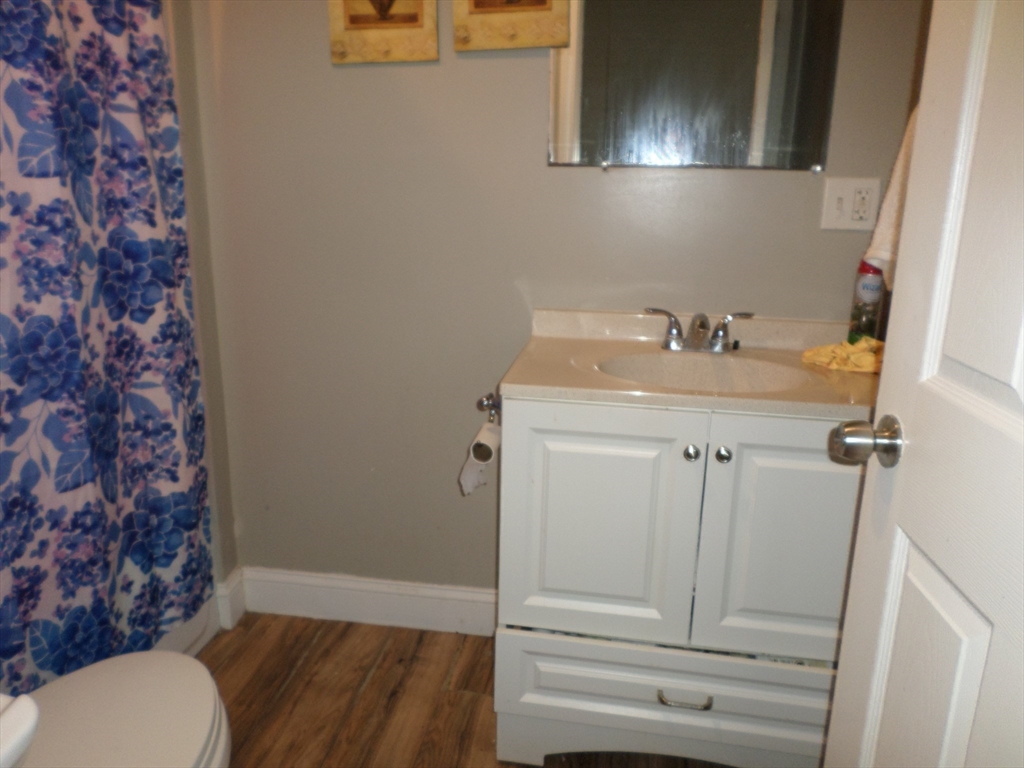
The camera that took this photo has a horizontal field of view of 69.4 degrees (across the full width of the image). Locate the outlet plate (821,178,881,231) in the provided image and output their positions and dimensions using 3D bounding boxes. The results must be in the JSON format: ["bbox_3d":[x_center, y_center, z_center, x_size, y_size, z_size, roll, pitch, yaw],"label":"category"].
[{"bbox_3d":[0.770,-0.408,1.682,0.114,0.113,0.009,3,15,8],"label":"outlet plate"}]

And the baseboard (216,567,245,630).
[{"bbox_3d":[-0.802,0.611,2.128,0.039,0.143,0.108,3,15,8],"label":"baseboard"}]

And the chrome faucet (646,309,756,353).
[{"bbox_3d":[0.428,-0.114,1.687,0.243,0.090,0.133,3,15,8],"label":"chrome faucet"}]

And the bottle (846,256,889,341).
[{"bbox_3d":[0.786,-0.165,1.641,0.057,0.227,0.057,3,15,8],"label":"bottle"}]

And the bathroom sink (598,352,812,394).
[{"bbox_3d":[0.395,0.034,1.550,0.425,0.128,0.340,3,15,8],"label":"bathroom sink"}]

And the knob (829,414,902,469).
[{"bbox_3d":[0.431,0.069,0.909,0.063,0.065,0.065,3,15,5],"label":"knob"}]

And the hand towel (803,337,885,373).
[{"bbox_3d":[0.725,-0.064,1.595,0.168,0.052,0.118,3,15,8],"label":"hand towel"}]

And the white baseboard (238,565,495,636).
[{"bbox_3d":[-0.384,0.622,2.120,0.832,0.143,0.016,3,15,8],"label":"white baseboard"}]

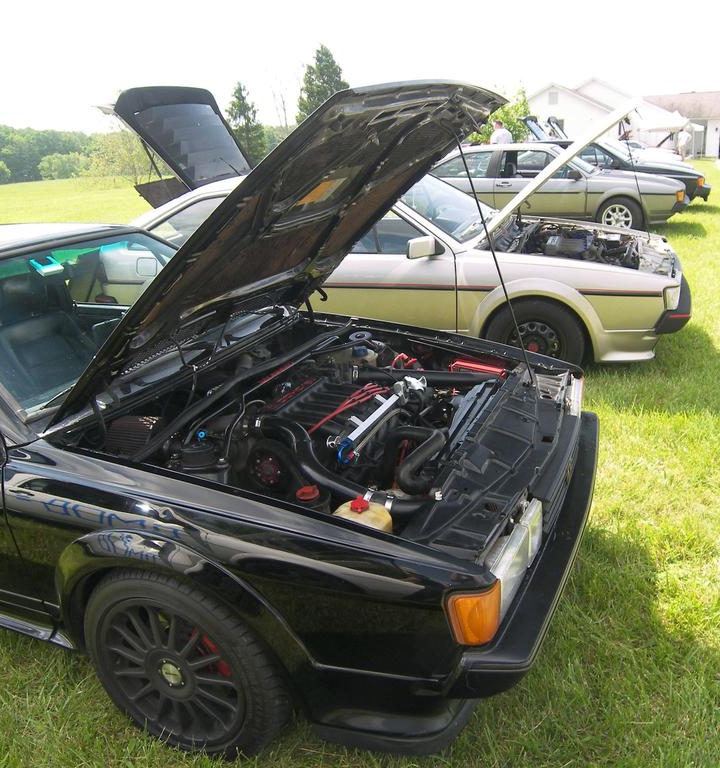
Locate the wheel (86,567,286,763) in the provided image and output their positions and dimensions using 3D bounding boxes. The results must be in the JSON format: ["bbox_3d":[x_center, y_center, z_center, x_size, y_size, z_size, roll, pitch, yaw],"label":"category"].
[{"bbox_3d":[-0.421,0.684,1.819,0.570,0.575,0.190,6,19,23],"label":"wheel"}]

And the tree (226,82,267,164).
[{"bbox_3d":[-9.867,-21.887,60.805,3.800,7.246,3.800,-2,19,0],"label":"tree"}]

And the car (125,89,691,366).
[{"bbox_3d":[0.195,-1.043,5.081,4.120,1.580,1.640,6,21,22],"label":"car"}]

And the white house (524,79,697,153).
[{"bbox_3d":[19.915,-20.854,55.945,13.000,5.517,9.000,7,21,23],"label":"white house"}]

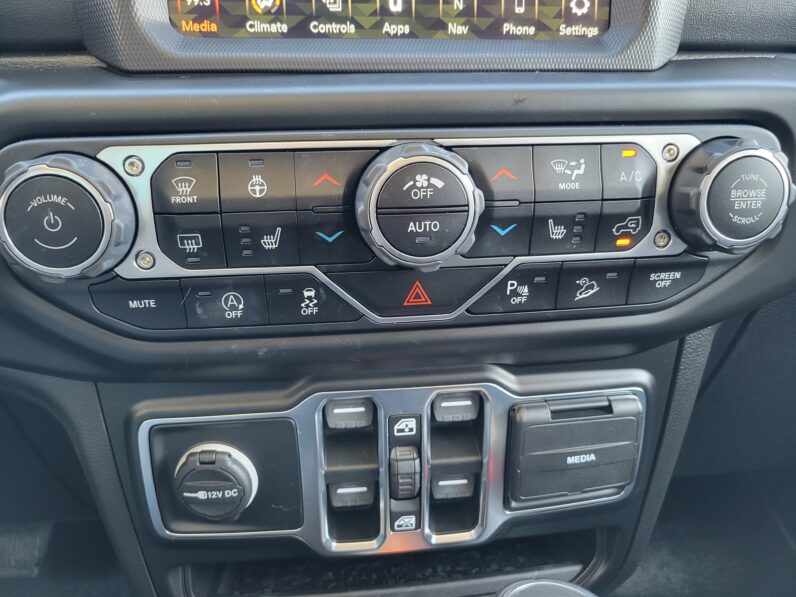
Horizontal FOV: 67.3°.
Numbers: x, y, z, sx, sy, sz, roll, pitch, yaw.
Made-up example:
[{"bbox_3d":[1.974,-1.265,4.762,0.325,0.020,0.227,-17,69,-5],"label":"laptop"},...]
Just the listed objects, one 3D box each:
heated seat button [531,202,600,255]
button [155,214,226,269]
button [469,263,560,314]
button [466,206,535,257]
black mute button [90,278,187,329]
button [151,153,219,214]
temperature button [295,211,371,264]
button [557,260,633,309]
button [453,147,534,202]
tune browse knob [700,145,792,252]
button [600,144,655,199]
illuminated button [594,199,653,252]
[{"bbox_3d":[0.067,-0.030,0.245,0.028,0.022,0.008,-3,26,-6],"label":"heated seat button"},{"bbox_3d":[-0.078,-0.023,0.228,0.024,0.022,0.008,-3,26,-6],"label":"button"},{"bbox_3d":[0.049,-0.006,0.254,0.038,0.021,0.008,-3,26,-6],"label":"button"},{"bbox_3d":[0.039,-0.029,0.241,0.029,0.022,0.008,-3,26,-6],"label":"button"},{"bbox_3d":[-0.102,0.002,0.237,0.033,0.021,0.008,-3,26,-6],"label":"black mute button"},{"bbox_3d":[-0.079,-0.042,0.223,0.024,0.022,0.008,-3,3,-6],"label":"button"},{"bbox_3d":[-0.024,-0.025,0.234,0.029,0.022,0.008,-3,26,-6],"label":"temperature button"},{"bbox_3d":[0.084,-0.007,0.258,0.032,0.021,0.008,-3,26,-6],"label":"button"},{"bbox_3d":[0.037,-0.048,0.236,0.032,0.022,0.008,-3,3,-6],"label":"button"},{"bbox_3d":[0.140,-0.042,0.249,0.044,0.044,0.016,-3,13,-6],"label":"tune browse knob"},{"bbox_3d":[0.092,-0.051,0.242,0.023,0.022,0.008,-3,3,-6],"label":"button"},{"bbox_3d":[0.093,-0.031,0.247,0.023,0.022,0.008,-3,26,-6],"label":"illuminated button"}]

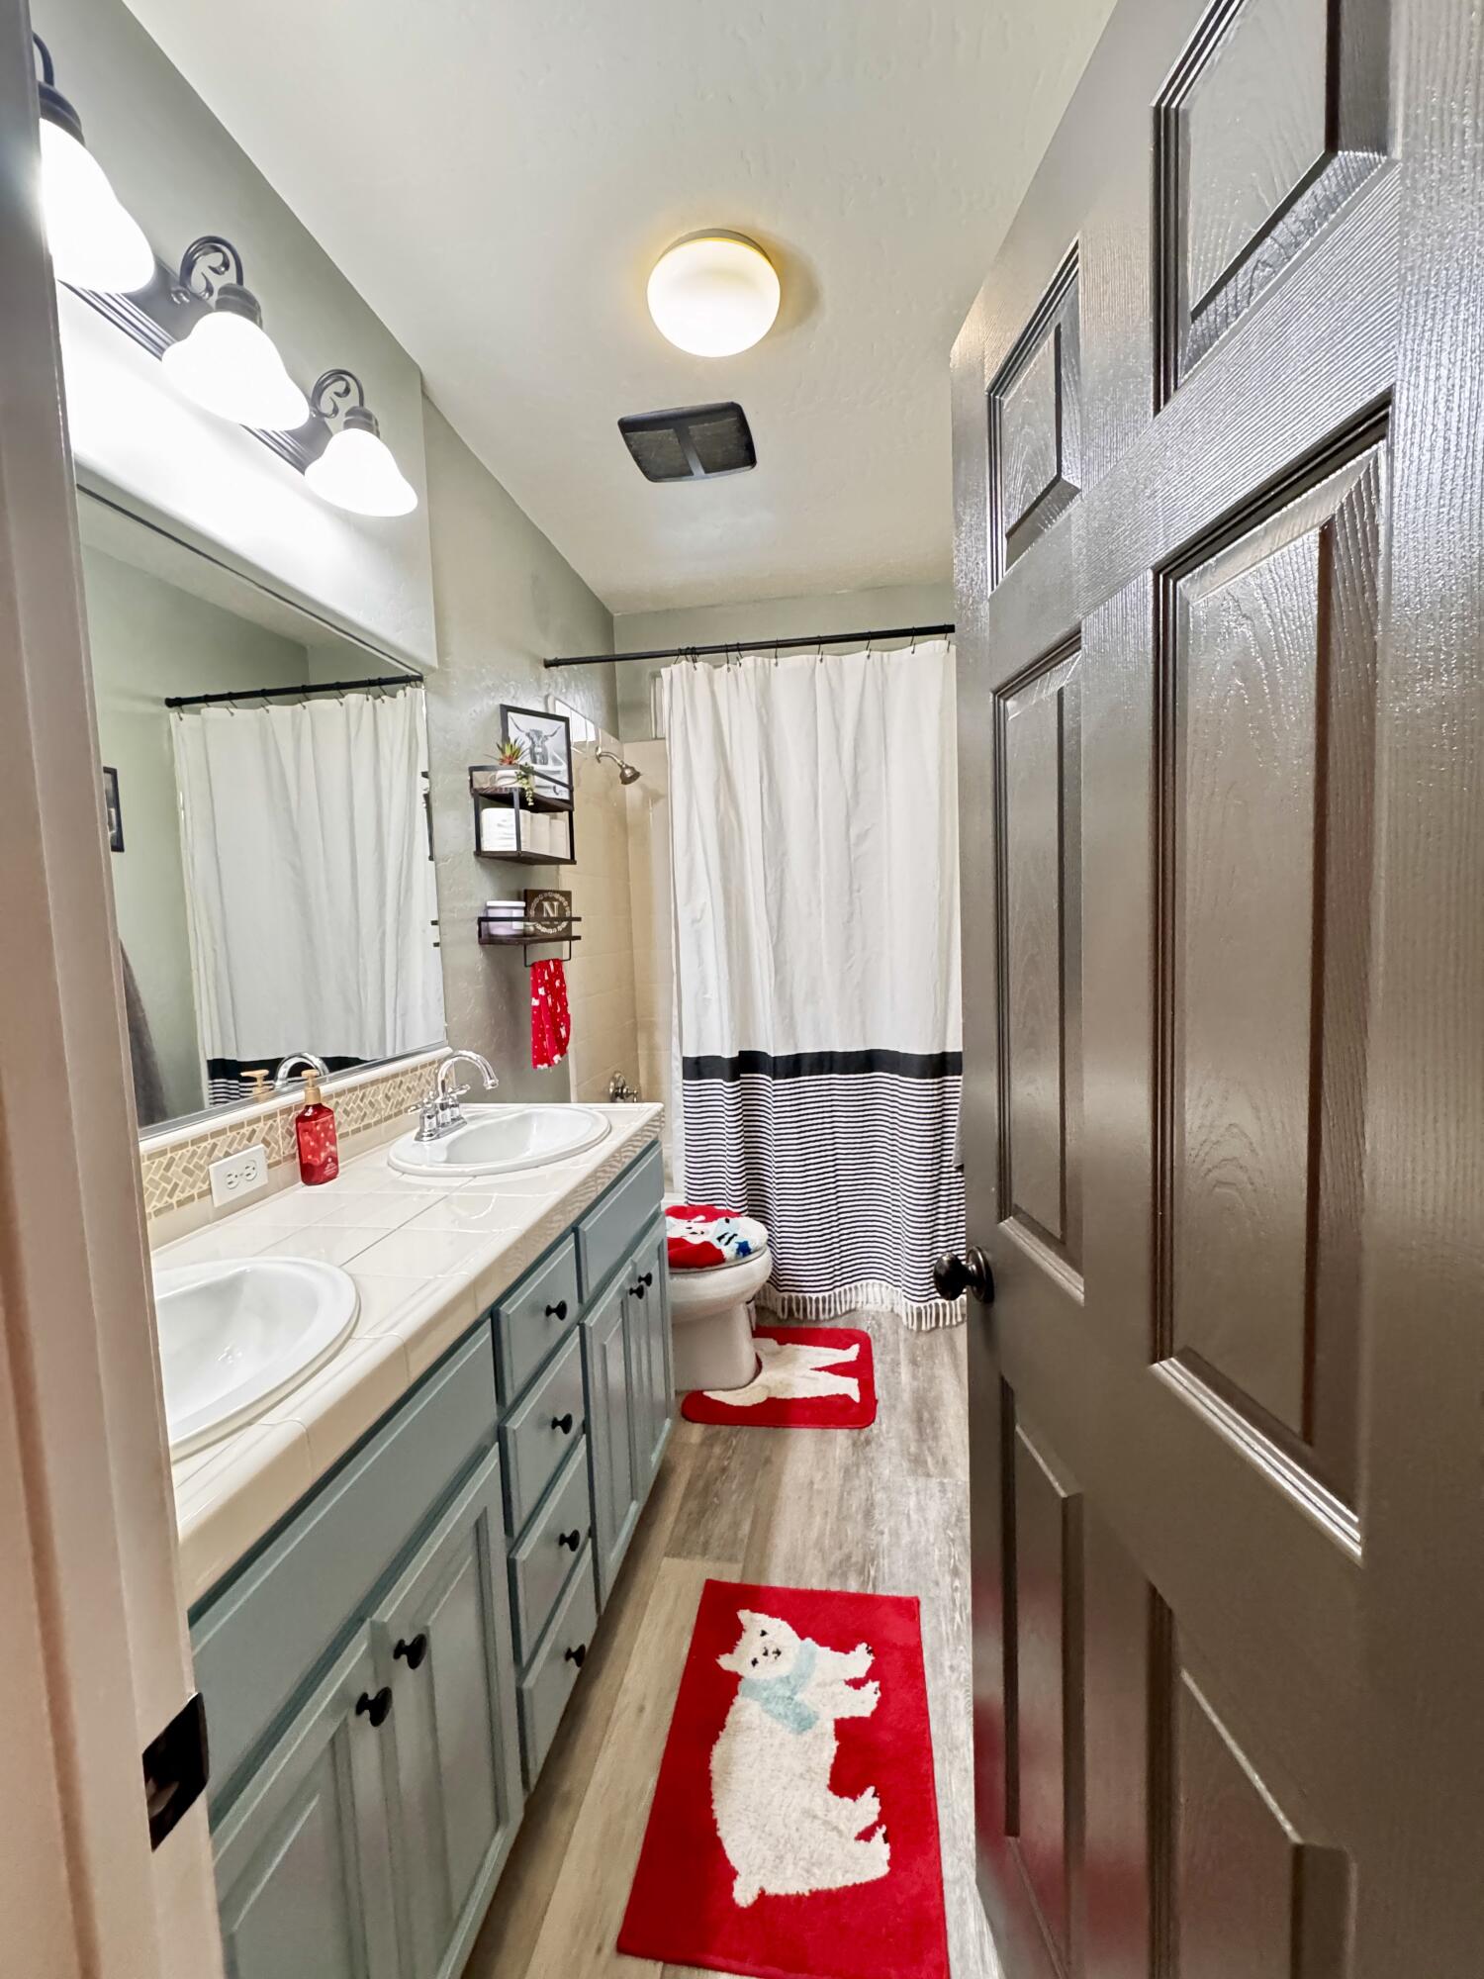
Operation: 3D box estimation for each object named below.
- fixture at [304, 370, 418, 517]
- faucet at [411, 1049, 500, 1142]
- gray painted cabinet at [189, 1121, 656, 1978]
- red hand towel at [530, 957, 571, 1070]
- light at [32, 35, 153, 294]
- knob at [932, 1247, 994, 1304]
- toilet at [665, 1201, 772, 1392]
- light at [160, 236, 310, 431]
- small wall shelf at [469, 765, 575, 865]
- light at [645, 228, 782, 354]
[{"bbox_3d":[-0.723,-1.046,1.500,0.205,0.225,0.190,-2,5,9],"label":"fixture"},{"bbox_3d":[-0.607,0.223,1.747,0.175,0.180,0.230,-1,5,9],"label":"faucet"},{"bbox_3d":[-0.569,0.865,1.366,0.530,0.840,1.550,-2,5,9],"label":"gray painted cabinet"},{"bbox_3d":[-0.572,0.063,2.411,0.055,0.315,0.240,-2,5,9],"label":"red hand towel"},{"bbox_3d":[-0.820,-1.017,0.942,0.210,0.240,0.190,-1,5,9],"label":"light"},{"bbox_3d":[0.267,0.353,0.986,0.066,0.066,0.066,-2,4,-4],"label":"knob"},{"bbox_3d":[-0.274,0.819,2.494,0.735,0.730,0.420,-2,5,9],"label":"toilet"},{"bbox_3d":[-0.770,-1.015,1.203,0.205,0.225,0.190,-2,5,9],"label":"light"},{"bbox_3d":[-0.636,-0.502,2.378,0.140,0.245,0.420,-2,5,9],"label":"small wall shelf"},{"bbox_3d":[-0.059,-1.463,1.714,0.284,0.100,0.284,-2,4,0],"label":"light"}]

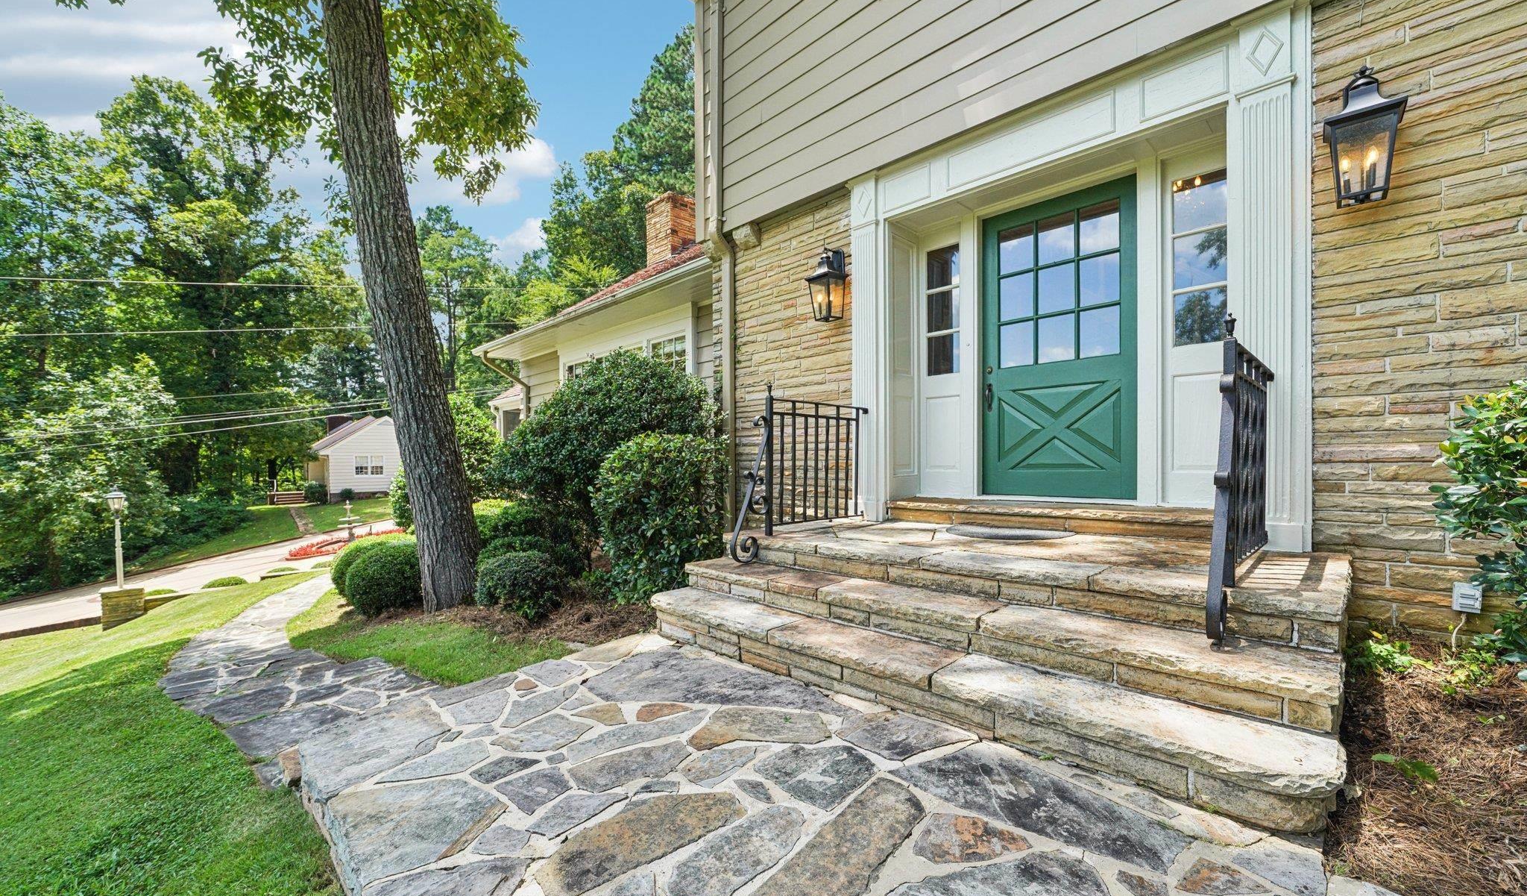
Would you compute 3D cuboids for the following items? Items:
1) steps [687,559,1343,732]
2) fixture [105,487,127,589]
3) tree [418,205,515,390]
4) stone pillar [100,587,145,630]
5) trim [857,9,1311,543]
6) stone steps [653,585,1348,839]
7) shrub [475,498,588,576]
[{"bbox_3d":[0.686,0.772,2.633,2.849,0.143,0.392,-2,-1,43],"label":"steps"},{"bbox_3d":[-12.324,1.716,10.500,0.250,1.930,0.250,-1,-1,43],"label":"fixture"},{"bbox_3d":[-19.901,-6.964,36.000,5.800,16.929,5.800,0,0,0],"label":"tree"},{"bbox_3d":[-10.573,2.659,9.100,0.460,0.620,0.440,0,0,-33],"label":"stone pillar"},{"bbox_3d":[1.669,-0.765,3.460,2.520,2.580,0.340,-1,0,44],"label":"trim"},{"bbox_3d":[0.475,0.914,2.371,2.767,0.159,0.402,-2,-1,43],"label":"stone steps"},{"bbox_3d":[-2.030,0.771,4.750,0.950,0.700,0.900,-1,-1,43],"label":"shrub"}]

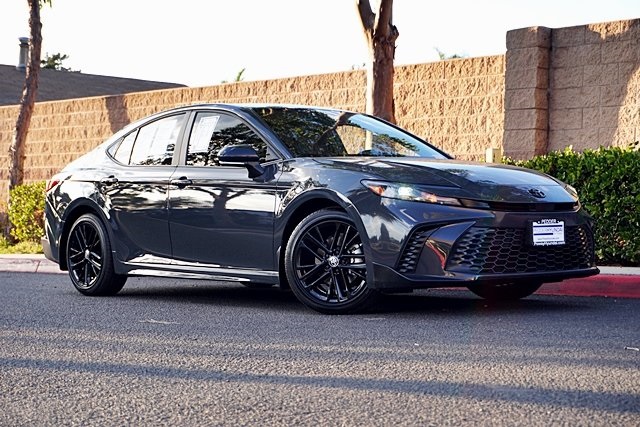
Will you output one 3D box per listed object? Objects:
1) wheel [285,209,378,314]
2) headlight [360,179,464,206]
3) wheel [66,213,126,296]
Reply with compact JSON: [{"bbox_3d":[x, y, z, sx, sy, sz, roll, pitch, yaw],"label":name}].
[{"bbox_3d":[0.142,0.297,7.428,0.667,0.667,0.235,-1,0,21],"label":"wheel"},{"bbox_3d":[0.549,-0.120,7.104,0.360,0.165,0.500,-1,0,-41],"label":"headlight"},{"bbox_3d":[-1.787,0.327,9.597,0.235,0.667,0.667,-1,0,-41],"label":"wheel"}]

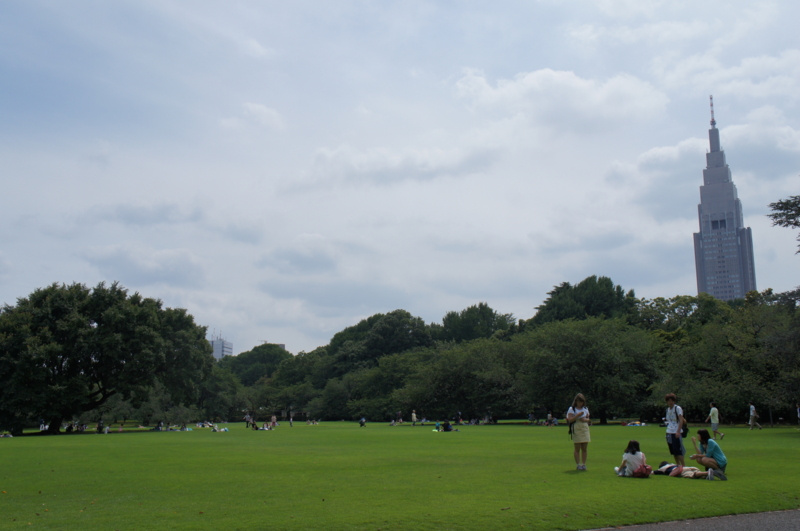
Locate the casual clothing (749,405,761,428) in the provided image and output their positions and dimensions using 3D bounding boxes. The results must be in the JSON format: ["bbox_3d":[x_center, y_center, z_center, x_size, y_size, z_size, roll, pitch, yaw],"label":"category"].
[{"bbox_3d":[21.705,9.194,50.136,0.620,1.400,0.450,-5,-11,24],"label":"casual clothing"}]

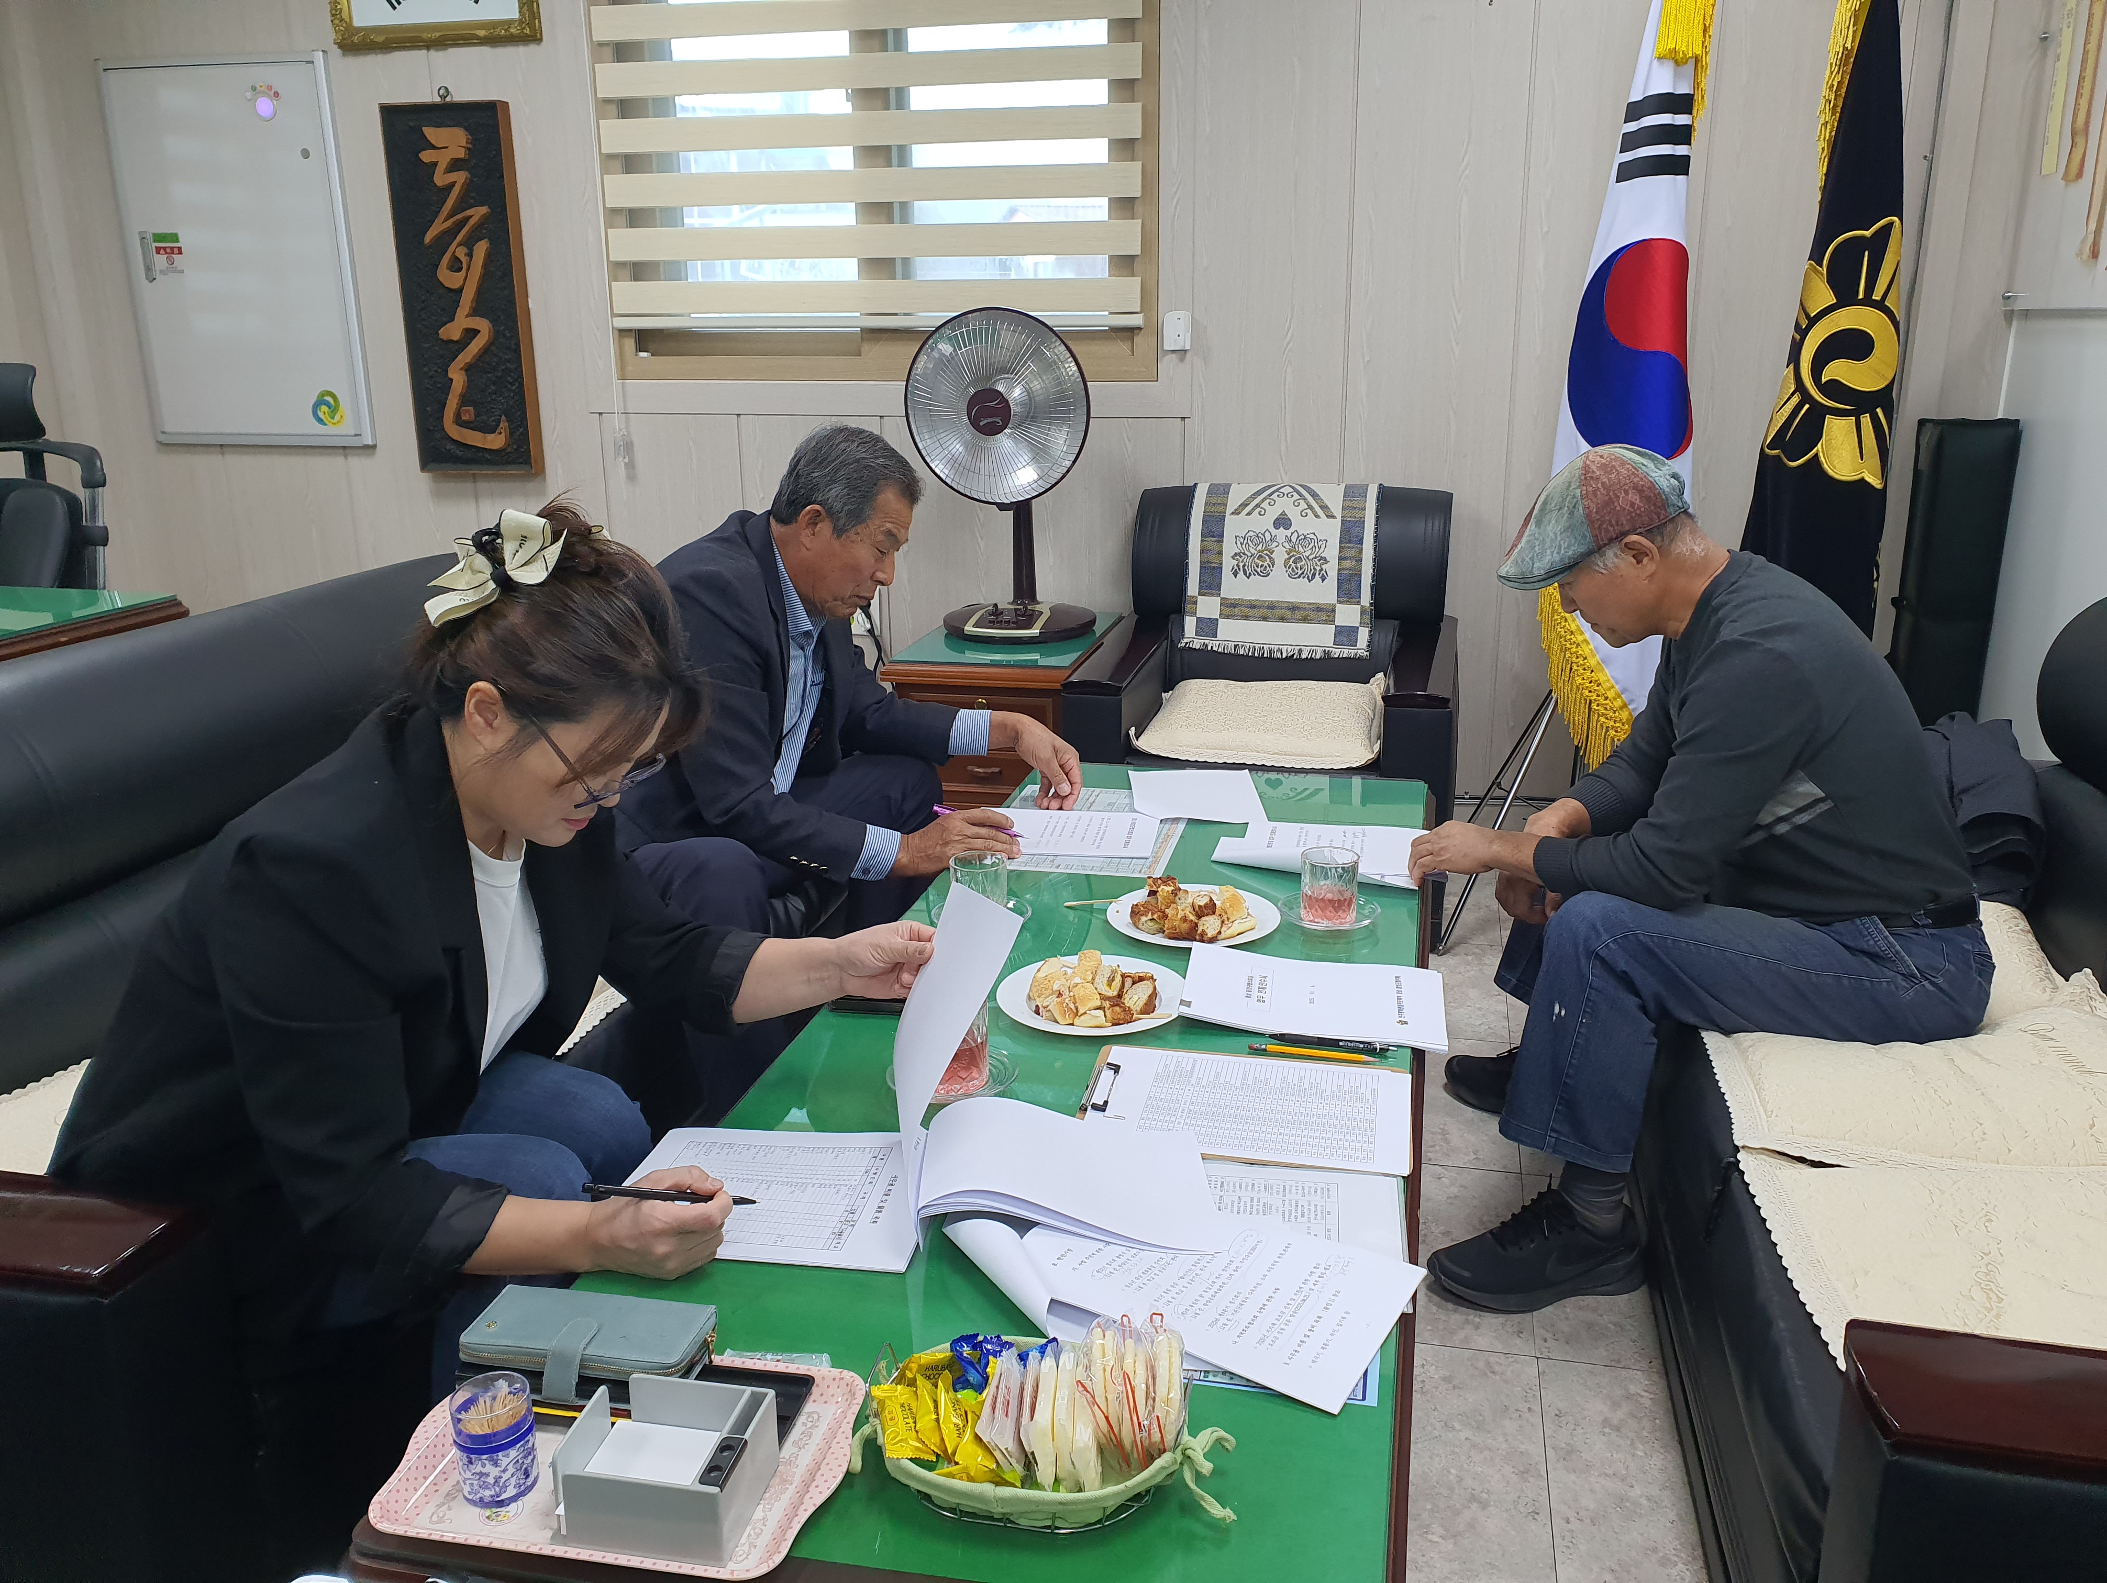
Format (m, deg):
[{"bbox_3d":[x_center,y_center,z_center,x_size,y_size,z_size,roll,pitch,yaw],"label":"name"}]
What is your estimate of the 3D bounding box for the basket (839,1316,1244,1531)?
[{"bbox_3d":[-0.002,0.404,1.065,0.235,0.120,0.155,1,17,5],"label":"basket"}]

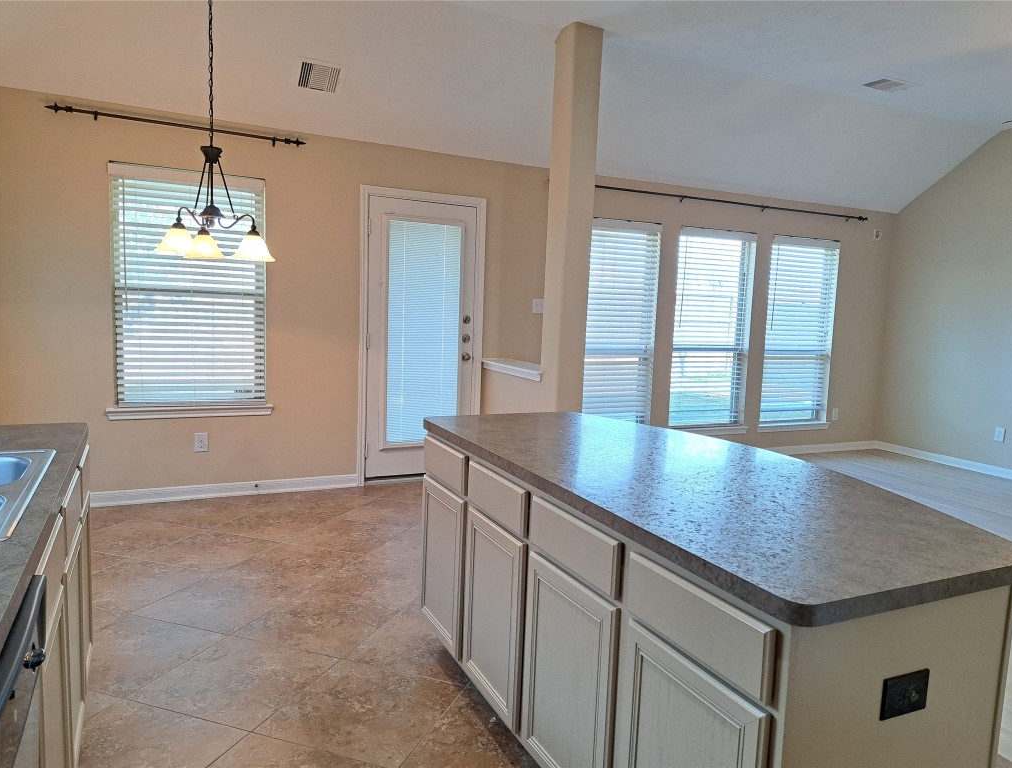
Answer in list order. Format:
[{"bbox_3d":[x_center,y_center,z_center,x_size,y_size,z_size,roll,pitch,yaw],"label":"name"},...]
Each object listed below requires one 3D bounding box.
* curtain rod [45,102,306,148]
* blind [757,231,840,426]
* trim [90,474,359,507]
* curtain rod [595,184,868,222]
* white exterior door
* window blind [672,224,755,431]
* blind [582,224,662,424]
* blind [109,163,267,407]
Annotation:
[{"bbox_3d":[-1.989,-1.589,4.403,1.462,0.080,0.090,-1,7,-25],"label":"curtain rod"},{"bbox_3d":[2.859,-0.545,6.926,0.885,1.716,0.070,-1,7,-25],"label":"blind"},{"bbox_3d":[-1.874,0.721,4.779,1.757,0.094,0.018,-1,7,-25],"label":"trim"},{"bbox_3d":[1.964,-1.601,6.286,3.604,0.077,0.090,-1,7,-25],"label":"curtain rod"},{"bbox_3d":[-0.629,-0.323,5.282,0.861,2.060,0.060,-1,7,-25],"label":"white exterior door"},{"bbox_3d":[1.883,-0.502,6.466,0.880,1.762,0.070,-1,7,-25],"label":"window blind"},{"bbox_3d":[0.916,-0.486,6.007,0.835,1.758,0.070,-1,7,-25],"label":"blind"},{"bbox_3d":[-2.030,-0.602,4.588,0.908,1.492,0.070,-1,7,-25],"label":"blind"}]

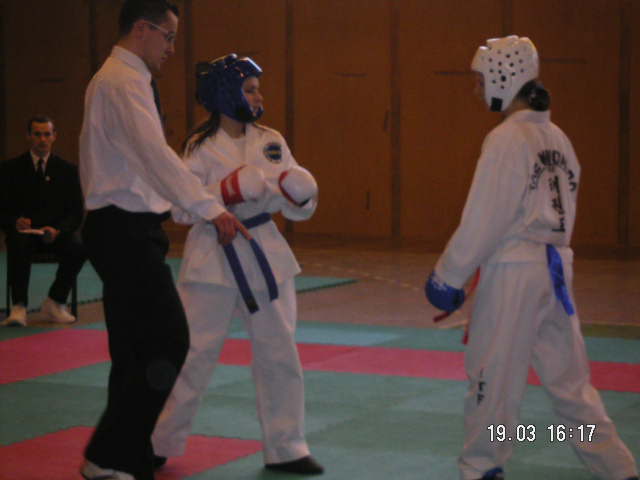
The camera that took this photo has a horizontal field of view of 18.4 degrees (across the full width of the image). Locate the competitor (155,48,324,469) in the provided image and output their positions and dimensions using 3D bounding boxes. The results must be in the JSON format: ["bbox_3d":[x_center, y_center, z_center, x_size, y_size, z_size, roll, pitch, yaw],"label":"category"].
[{"bbox_3d":[-0.308,0.095,7.480,0.530,1.580,0.640,-3,5,-33],"label":"competitor"}]

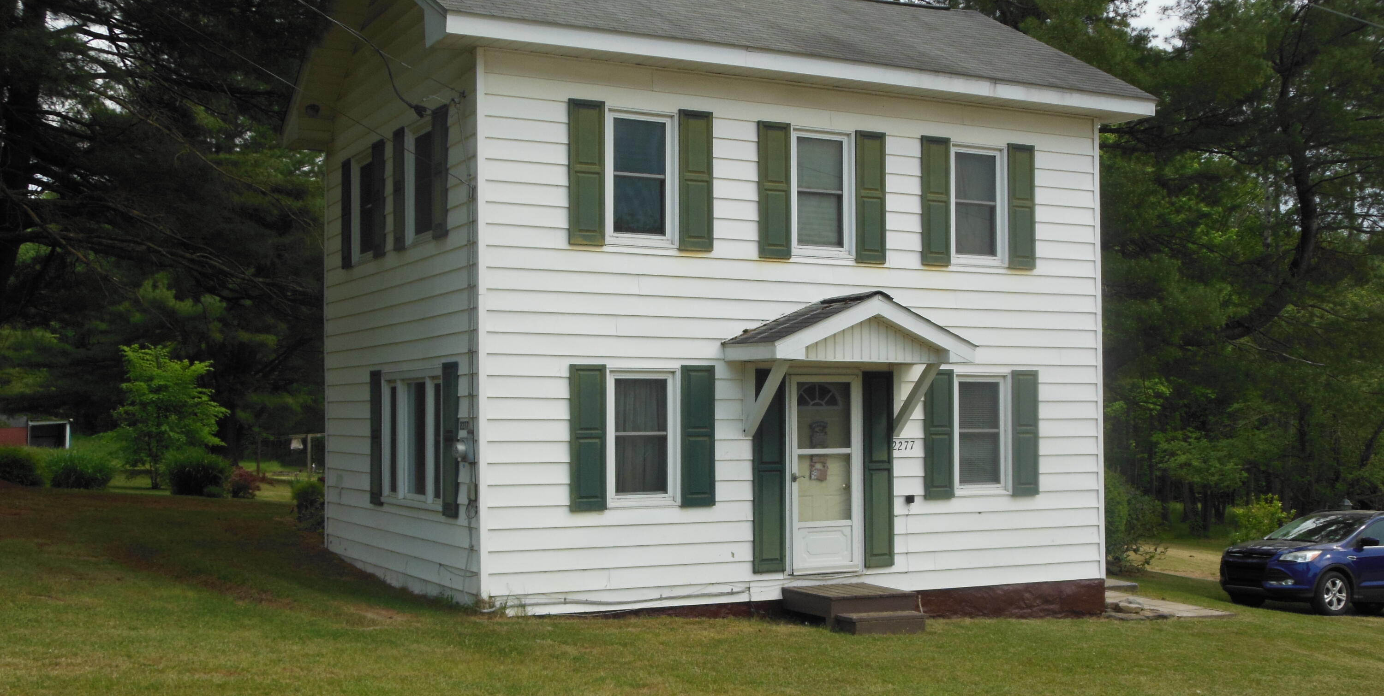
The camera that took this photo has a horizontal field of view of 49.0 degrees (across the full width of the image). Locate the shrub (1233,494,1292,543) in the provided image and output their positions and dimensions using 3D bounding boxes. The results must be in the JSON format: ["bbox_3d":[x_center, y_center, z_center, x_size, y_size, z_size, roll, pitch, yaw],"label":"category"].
[{"bbox_3d":[12.624,3.827,33.500,1.383,1.192,1.314,-1,-3,21],"label":"shrub"}]

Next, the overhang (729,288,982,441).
[{"bbox_3d":[1.614,0.180,15.350,2.405,1.430,1.015,1,-3,-27],"label":"overhang"}]

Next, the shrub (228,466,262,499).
[{"bbox_3d":[-8.358,2.511,28.400,0.647,0.637,0.614,1,-3,-16],"label":"shrub"}]

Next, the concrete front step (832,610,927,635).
[{"bbox_3d":[1.842,2.671,14.736,0.855,0.165,0.305,1,-3,-27],"label":"concrete front step"}]

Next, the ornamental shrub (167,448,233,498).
[{"bbox_3d":[-9.259,2.333,28.500,1.298,0.913,1.233,1,-3,-18],"label":"ornamental shrub"}]

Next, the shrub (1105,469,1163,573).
[{"bbox_3d":[6.161,2.513,22.000,1.347,1.534,1.279,-1,-3,16],"label":"shrub"}]

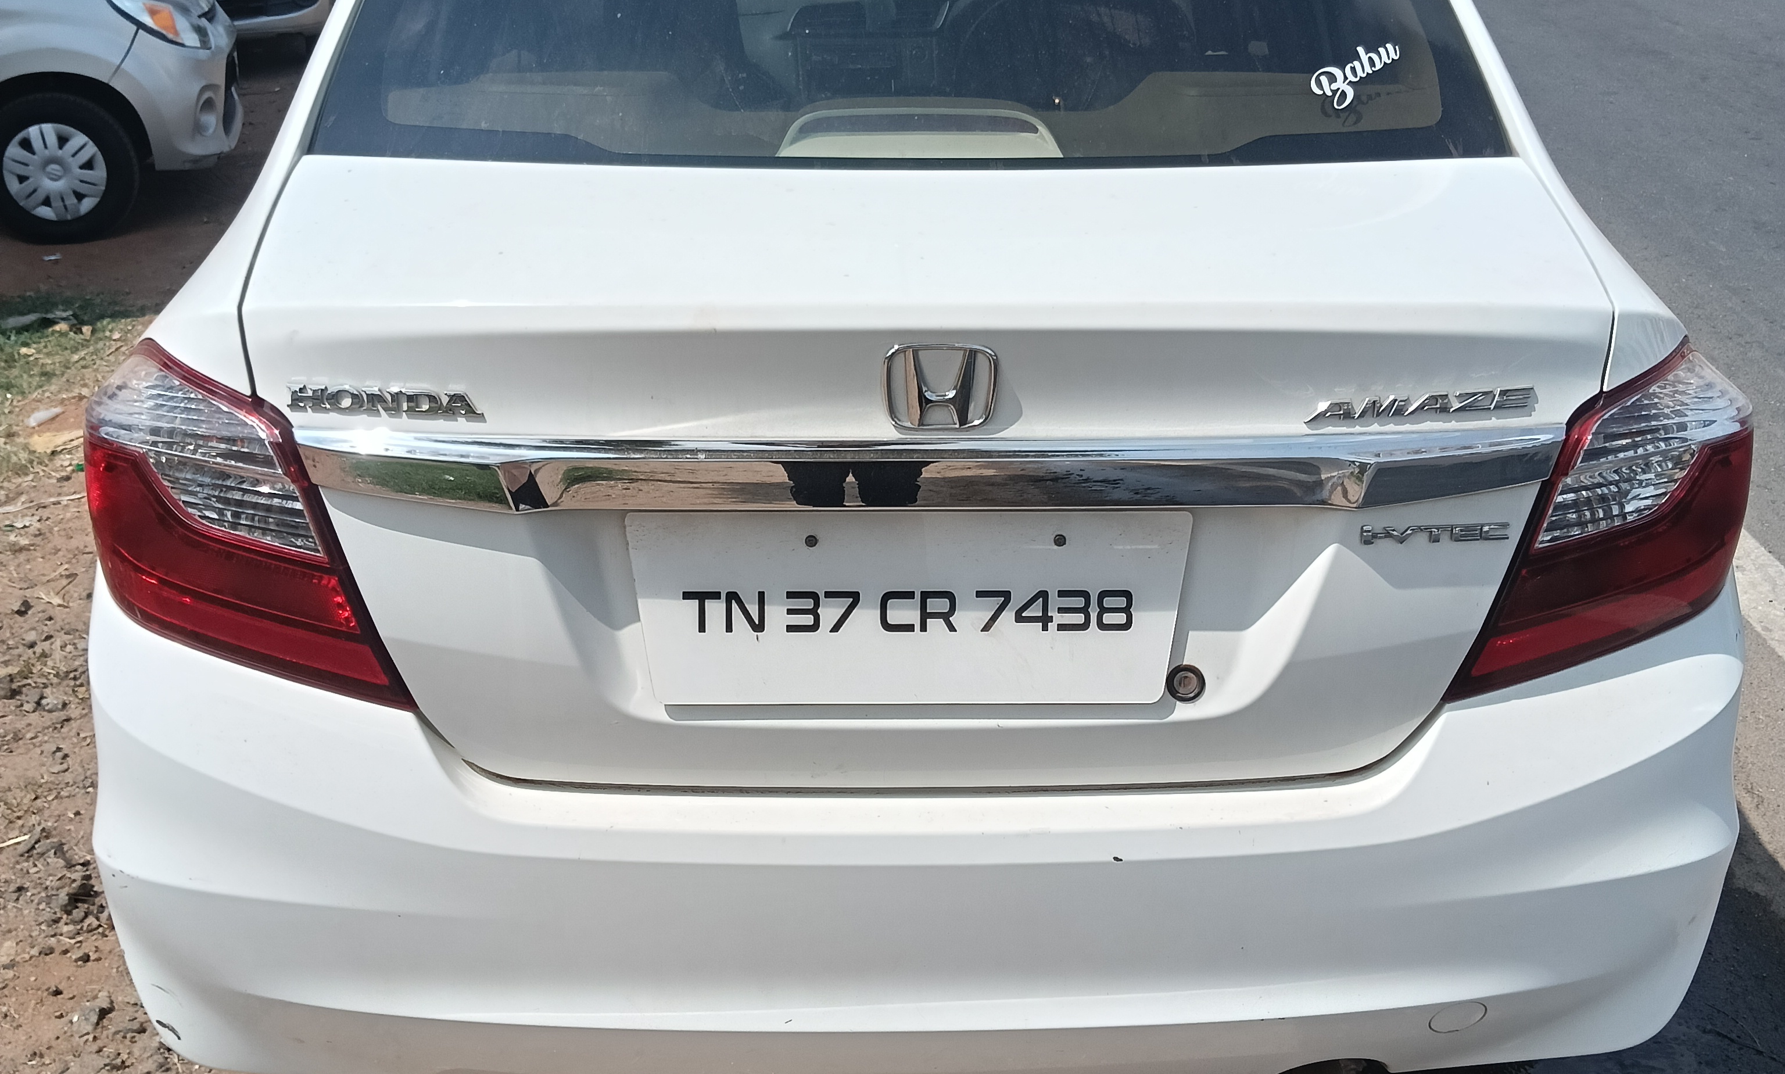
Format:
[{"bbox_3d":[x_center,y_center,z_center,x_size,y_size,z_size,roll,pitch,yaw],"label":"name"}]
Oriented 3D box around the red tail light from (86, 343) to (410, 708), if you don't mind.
[{"bbox_3d":[-0.618,-0.015,1.777,0.320,0.290,0.250,4,24,10],"label":"red tail light"}]

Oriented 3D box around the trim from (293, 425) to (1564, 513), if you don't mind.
[{"bbox_3d":[0.040,-0.065,1.639,1.155,0.070,0.090,0,24,-1],"label":"trim"}]

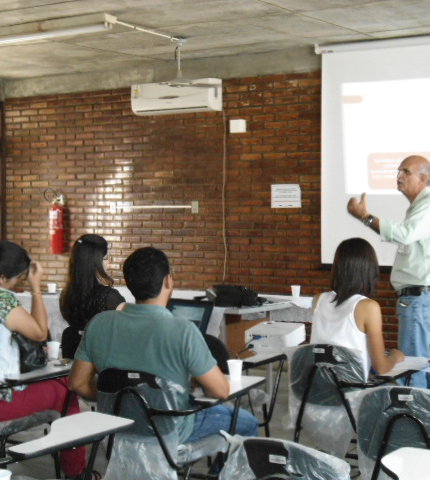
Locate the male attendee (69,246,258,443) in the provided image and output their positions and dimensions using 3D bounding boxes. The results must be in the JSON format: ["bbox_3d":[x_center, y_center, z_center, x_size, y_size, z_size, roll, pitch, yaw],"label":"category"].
[{"bbox_3d":[-0.170,0.668,4.080,0.630,1.290,0.790,1,2,38],"label":"male attendee"}]

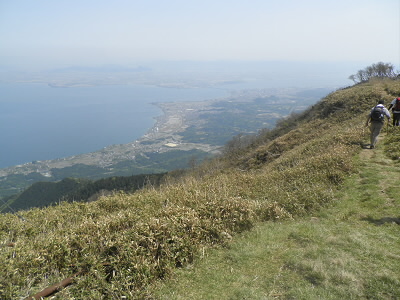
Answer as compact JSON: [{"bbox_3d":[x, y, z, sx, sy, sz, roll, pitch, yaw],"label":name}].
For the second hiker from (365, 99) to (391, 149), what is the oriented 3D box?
[{"bbox_3d":[6.125,-0.868,10.752,0.720,1.650,0.750,12,20,34],"label":"second hiker"}]

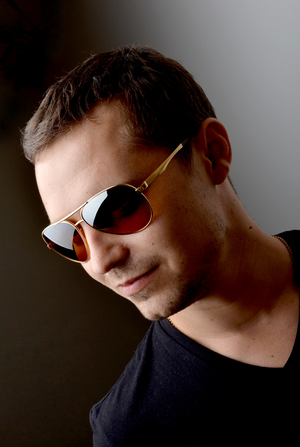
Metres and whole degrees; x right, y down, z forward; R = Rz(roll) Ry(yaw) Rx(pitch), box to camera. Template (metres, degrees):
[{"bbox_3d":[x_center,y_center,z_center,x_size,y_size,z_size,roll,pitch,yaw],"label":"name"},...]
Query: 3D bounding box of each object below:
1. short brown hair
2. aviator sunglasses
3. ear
[{"bbox_3d":[-0.034,-0.086,0.714,0.166,0.155,0.200,-23,17,38],"label":"short brown hair"},{"bbox_3d":[-0.023,-0.025,0.683,0.140,0.050,0.135,-27,14,42],"label":"aviator sunglasses"},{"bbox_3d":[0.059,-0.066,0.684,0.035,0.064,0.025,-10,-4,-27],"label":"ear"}]

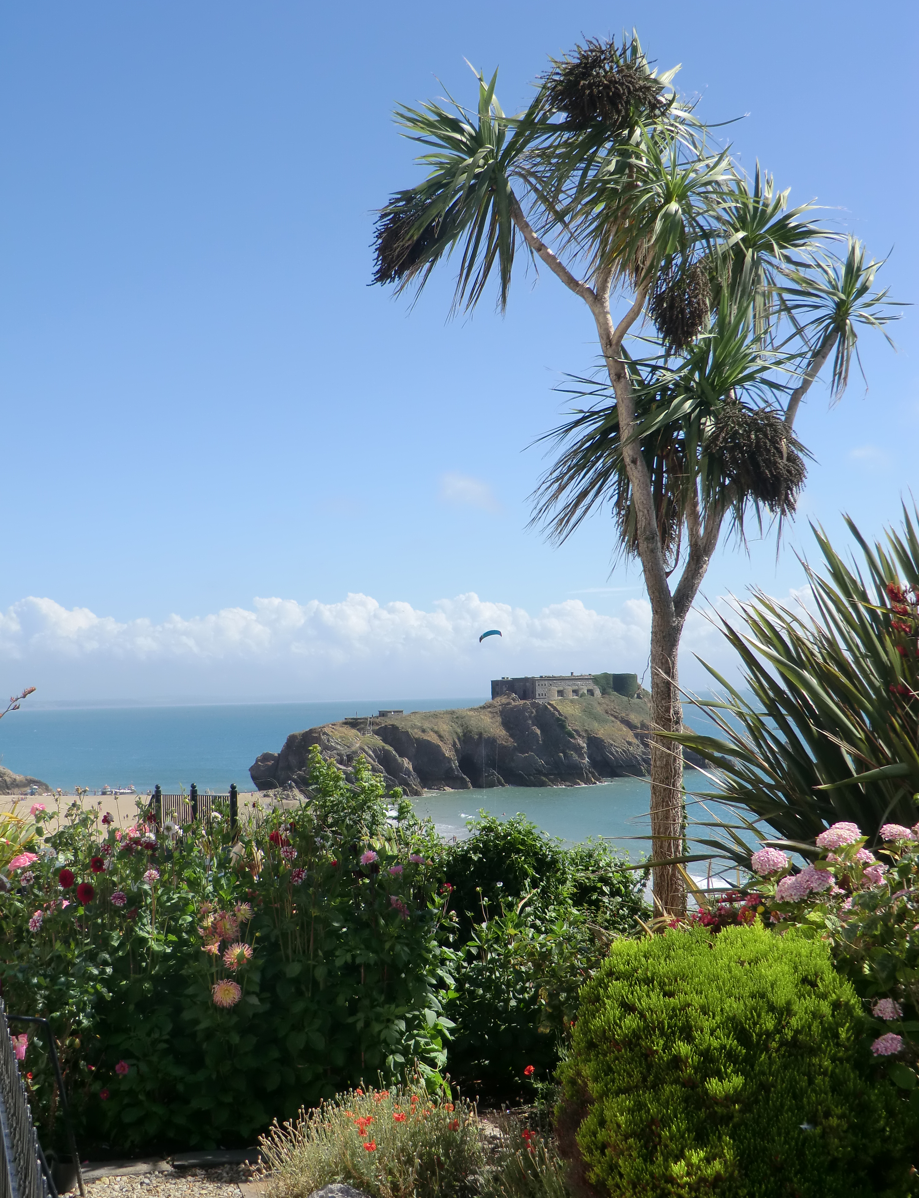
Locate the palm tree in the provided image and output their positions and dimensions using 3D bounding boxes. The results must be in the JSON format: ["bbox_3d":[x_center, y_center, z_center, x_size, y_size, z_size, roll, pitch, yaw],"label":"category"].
[{"bbox_3d":[0.853,-0.437,8.300,2.450,4.650,2.200,-2,-3,0],"label":"palm tree"}]

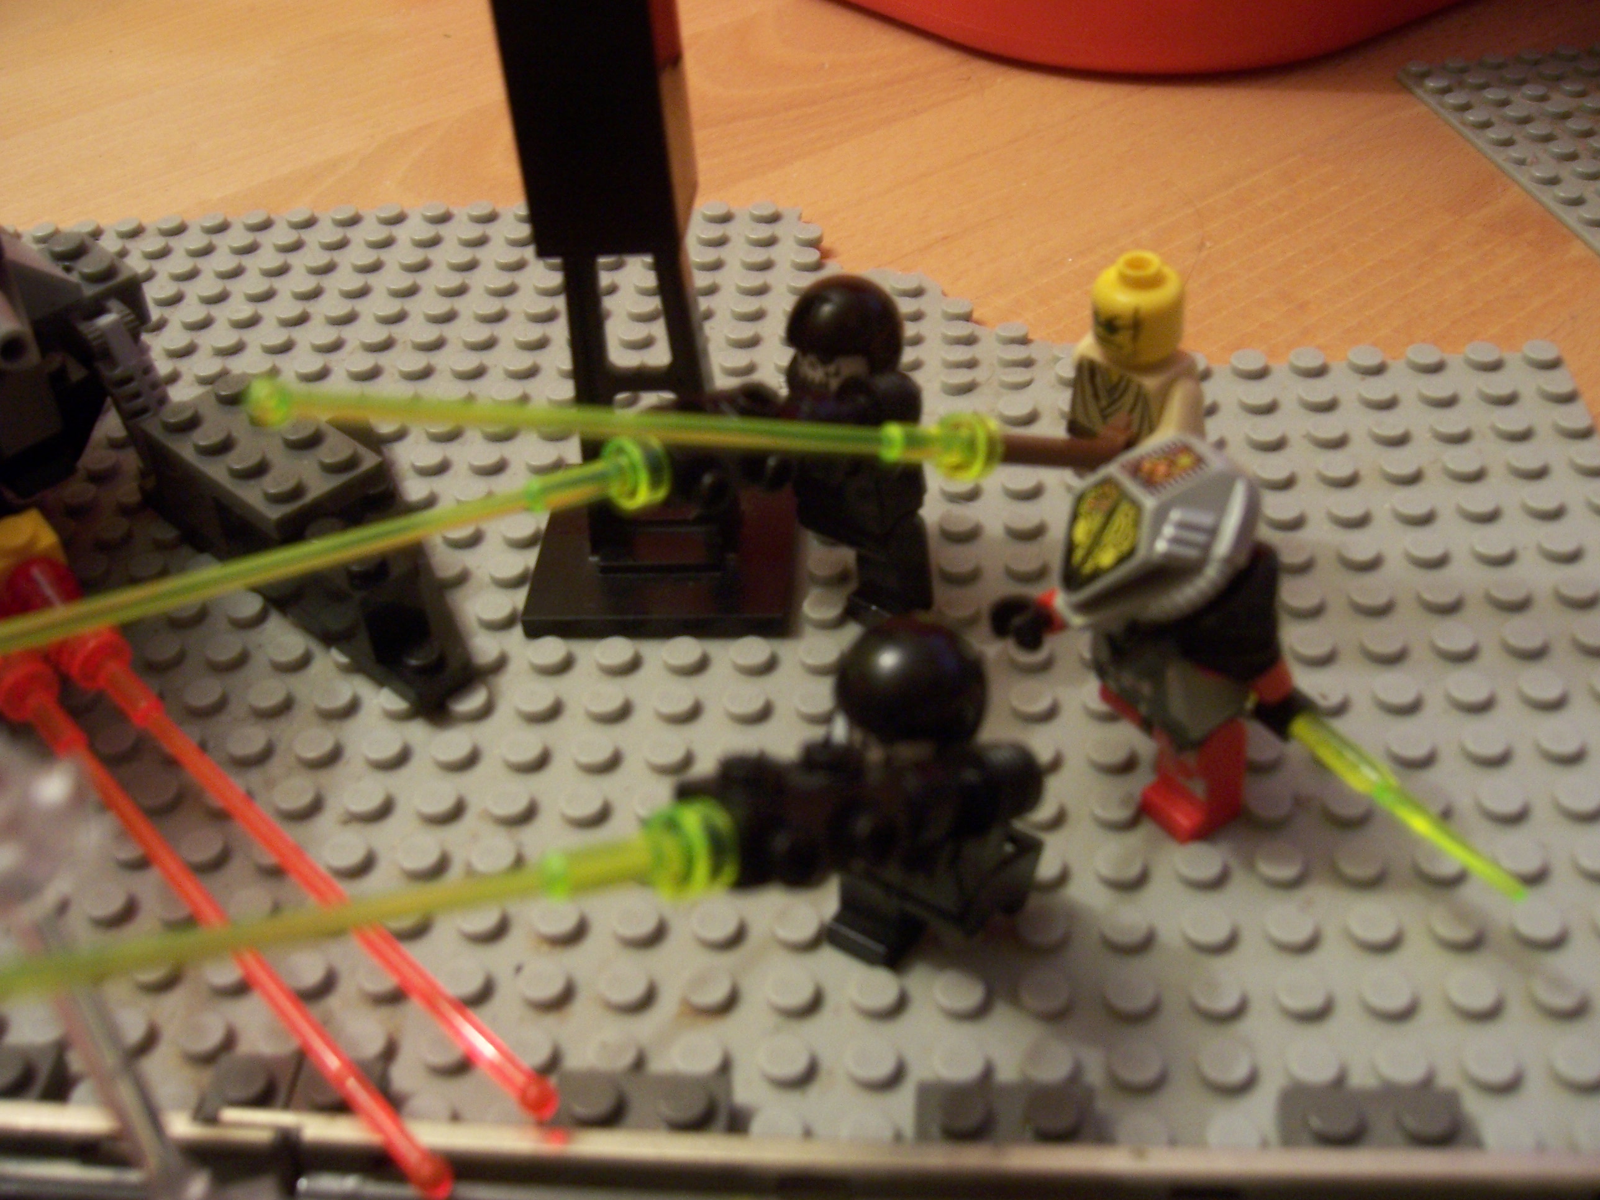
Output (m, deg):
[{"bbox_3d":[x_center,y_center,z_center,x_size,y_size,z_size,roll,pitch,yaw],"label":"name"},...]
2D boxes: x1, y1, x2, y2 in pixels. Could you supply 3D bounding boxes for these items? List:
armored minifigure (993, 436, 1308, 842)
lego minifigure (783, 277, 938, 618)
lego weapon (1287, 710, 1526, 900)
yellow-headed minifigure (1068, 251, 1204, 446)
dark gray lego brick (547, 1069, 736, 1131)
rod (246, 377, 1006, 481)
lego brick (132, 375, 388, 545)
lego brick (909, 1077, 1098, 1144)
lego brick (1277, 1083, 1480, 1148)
[{"bbox_3d":[0.036,0.002,0.166,0.018,0.042,0.030,-31,47,-27],"label":"armored minifigure"},{"bbox_3d":[0.008,-0.018,0.192,0.017,0.042,0.021,-35,49,-30],"label":"lego minifigure"},{"bbox_3d":[0.056,0.019,0.158,0.003,0.003,0.031,-29,48,-24],"label":"lego weapon"},{"bbox_3d":[0.037,-0.022,0.194,0.016,0.040,0.022,-22,43,-18],"label":"yellow-headed minifigure"},{"bbox_3d":[-0.014,0.046,0.145,0.016,0.005,0.008,-1,41,6],"label":"dark gray lego brick"},{"bbox_3d":[-0.014,-0.018,0.170,0.082,0.007,0.007,1,36,-27],"label":"rod"},{"bbox_3d":[-0.067,-0.019,0.205,0.032,0.005,0.016,30,52,34],"label":"lego brick"},{"bbox_3d":[0.018,0.046,0.142,0.016,0.005,0.008,-1,41,6],"label":"lego brick"},{"bbox_3d":[0.049,0.045,0.139,0.016,0.005,0.008,-1,41,6],"label":"lego brick"}]

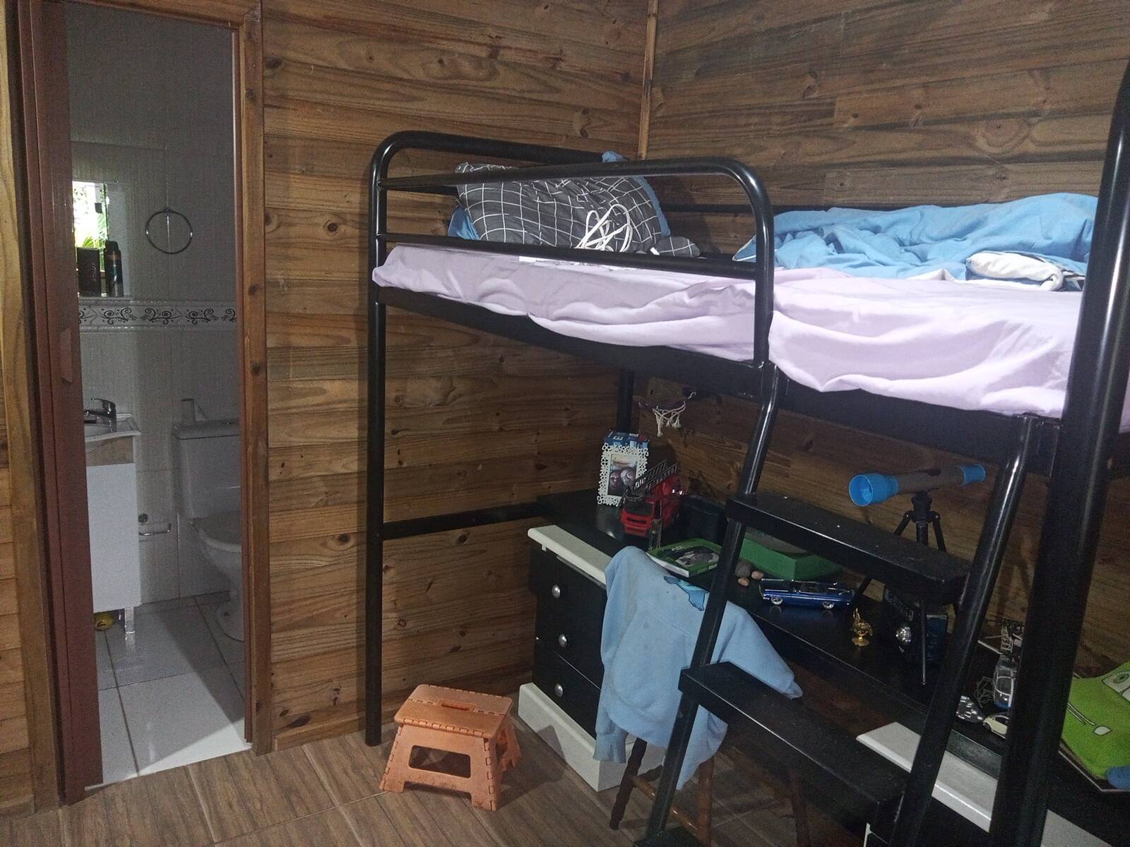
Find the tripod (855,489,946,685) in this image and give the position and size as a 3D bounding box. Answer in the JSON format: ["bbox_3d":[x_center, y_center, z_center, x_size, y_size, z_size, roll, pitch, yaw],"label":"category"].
[{"bbox_3d":[0.782,0.328,2.092,0.260,0.355,0.310,-4,14,-31],"label":"tripod"}]

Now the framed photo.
[{"bbox_3d":[0.194,0.172,3.036,0.155,0.210,0.035,7,2,17],"label":"framed photo"}]

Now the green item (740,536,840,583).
[{"bbox_3d":[0.603,0.368,2.544,0.120,0.070,0.330,-4,14,-31],"label":"green item"}]

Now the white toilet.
[{"bbox_3d":[-1.261,0.409,3.572,0.390,0.780,0.640,-4,14,-31],"label":"white toilet"}]

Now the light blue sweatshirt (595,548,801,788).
[{"bbox_3d":[0.261,0.620,2.143,0.230,0.550,0.600,-4,14,-31],"label":"light blue sweatshirt"}]

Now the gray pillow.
[{"bbox_3d":[0.002,-0.594,2.588,0.660,0.230,0.330,-4,14,-31],"label":"gray pillow"}]

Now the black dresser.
[{"bbox_3d":[0.199,0.663,2.923,0.430,0.580,0.450,-4,14,-31],"label":"black dresser"}]

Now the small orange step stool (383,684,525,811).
[{"bbox_3d":[-0.327,0.936,2.688,0.350,0.214,0.260,6,12,11],"label":"small orange step stool"}]

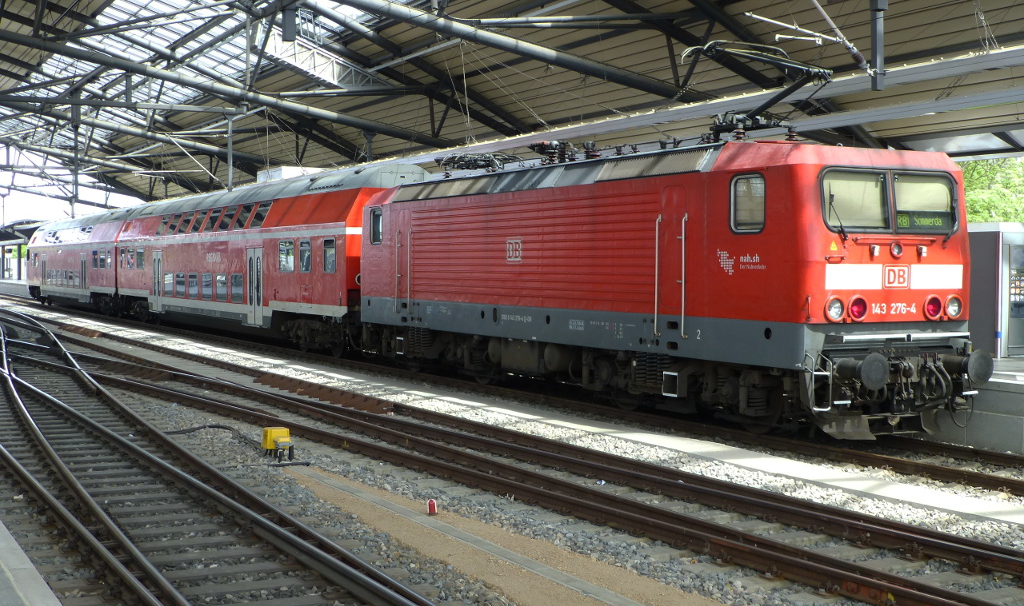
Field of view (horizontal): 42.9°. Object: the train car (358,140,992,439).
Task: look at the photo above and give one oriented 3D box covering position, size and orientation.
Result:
[{"bbox_3d":[1.338,-0.427,23.505,3.020,4.060,16.620,-1,2,-28],"label":"train car"}]

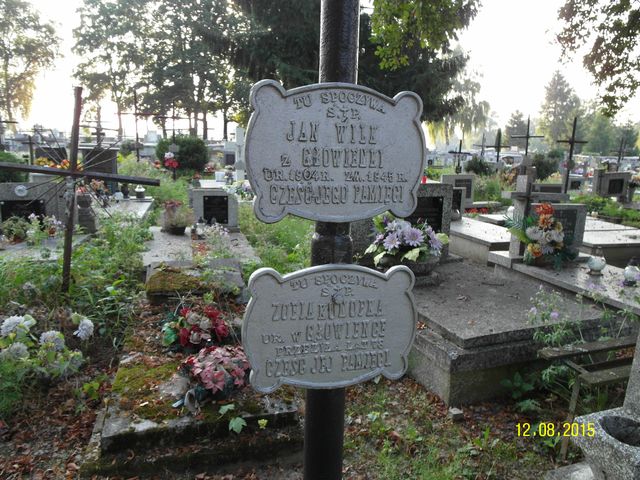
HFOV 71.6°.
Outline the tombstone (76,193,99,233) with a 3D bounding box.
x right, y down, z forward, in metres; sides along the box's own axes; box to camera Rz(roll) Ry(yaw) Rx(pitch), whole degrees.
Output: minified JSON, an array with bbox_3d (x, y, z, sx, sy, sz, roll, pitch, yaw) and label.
[{"bbox_3d":[-3.354,-0.390,6.400,0.270,0.560,0.250,-4,13,-18],"label":"tombstone"}]

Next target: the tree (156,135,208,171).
[{"bbox_3d":[-6.043,-3.802,19.500,2.200,1.720,2.100,0,13,0],"label":"tree"}]

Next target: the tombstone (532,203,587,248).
[{"bbox_3d":[2.030,-0.086,3.800,0.530,0.430,0.130,-4,13,-18],"label":"tombstone"}]

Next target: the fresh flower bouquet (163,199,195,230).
[{"bbox_3d":[-2.105,-0.350,6.600,0.460,0.450,0.420,-4,13,-18],"label":"fresh flower bouquet"}]

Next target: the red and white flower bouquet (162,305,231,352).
[{"bbox_3d":[-0.821,0.588,2.950,0.440,0.250,0.330,-3,13,-12],"label":"red and white flower bouquet"}]

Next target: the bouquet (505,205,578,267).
[{"bbox_3d":[1.729,-0.035,3.480,0.500,0.480,0.320,-3,13,-12],"label":"bouquet"}]

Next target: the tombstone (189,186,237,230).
[{"bbox_3d":[-1.620,-0.479,6.750,0.690,0.650,0.200,-4,13,-19],"label":"tombstone"}]

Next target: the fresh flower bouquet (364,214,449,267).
[{"bbox_3d":[0.667,0.004,3.420,0.580,0.380,0.460,-1,13,-5],"label":"fresh flower bouquet"}]

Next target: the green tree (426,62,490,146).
[{"bbox_3d":[13.016,-12.542,42.000,6.200,8.800,6.000,0,13,0],"label":"green tree"}]

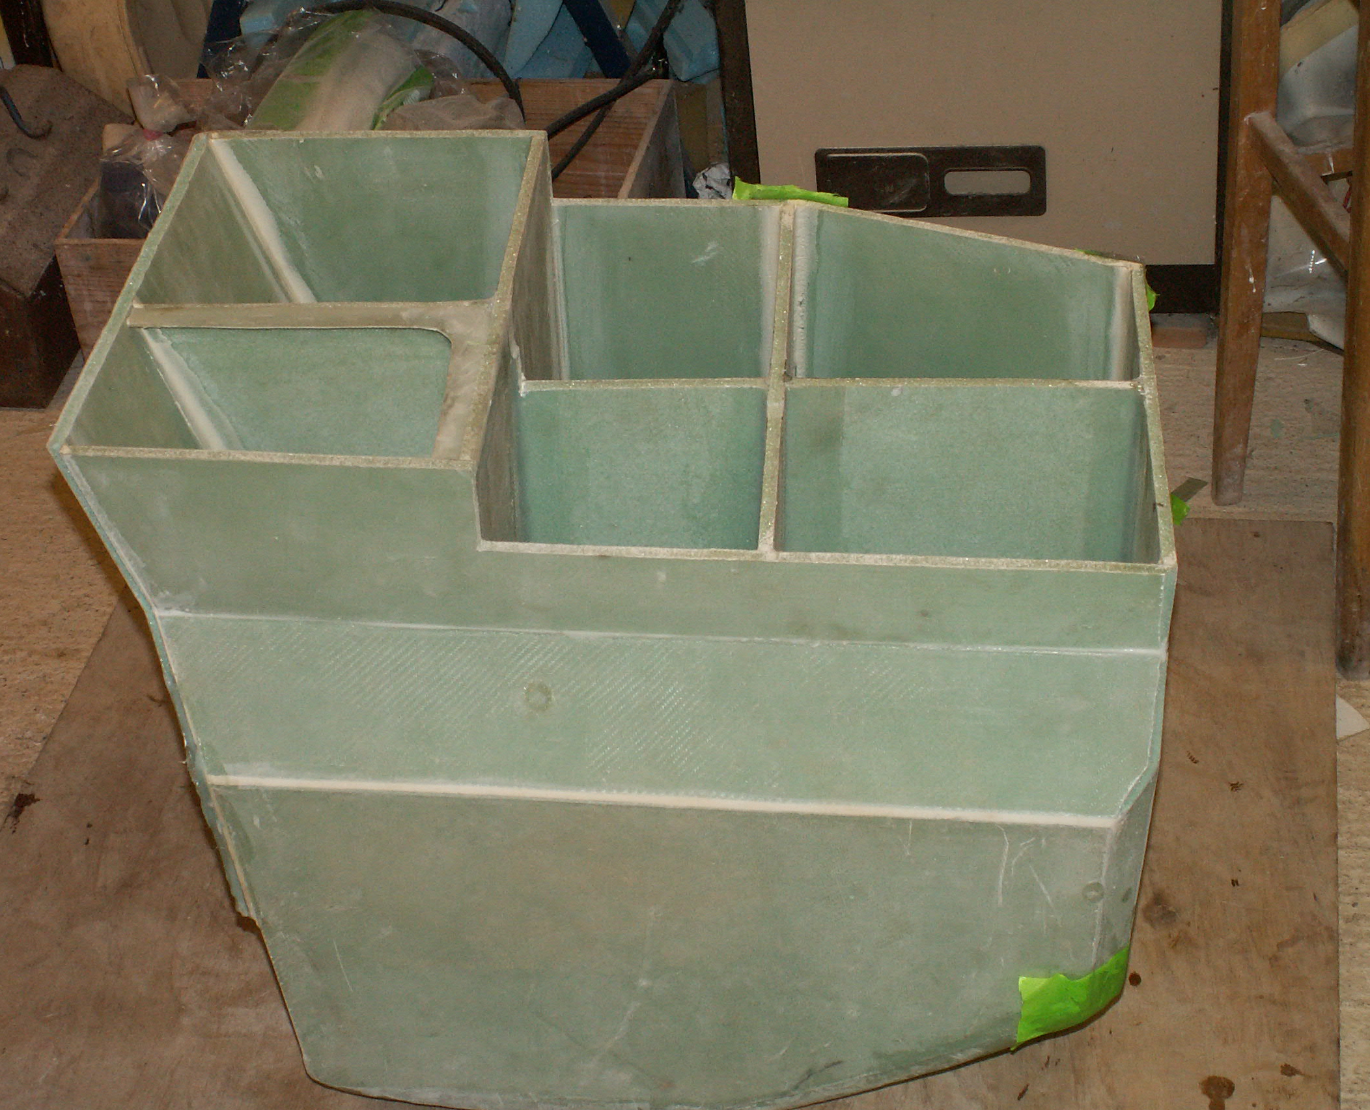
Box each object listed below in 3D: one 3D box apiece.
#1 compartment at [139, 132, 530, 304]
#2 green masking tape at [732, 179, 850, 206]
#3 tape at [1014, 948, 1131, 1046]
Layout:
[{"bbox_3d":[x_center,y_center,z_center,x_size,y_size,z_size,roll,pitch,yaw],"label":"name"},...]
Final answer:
[{"bbox_3d":[-0.236,-0.142,1.986,0.240,0.240,0.227,1,38,3],"label":"compartment"},{"bbox_3d":[0.079,-0.268,2.045,0.088,0.026,0.024,1,38,3],"label":"green masking tape"},{"bbox_3d":[0.265,0.299,1.880,0.078,0.060,0.036,1,38,3],"label":"tape"}]

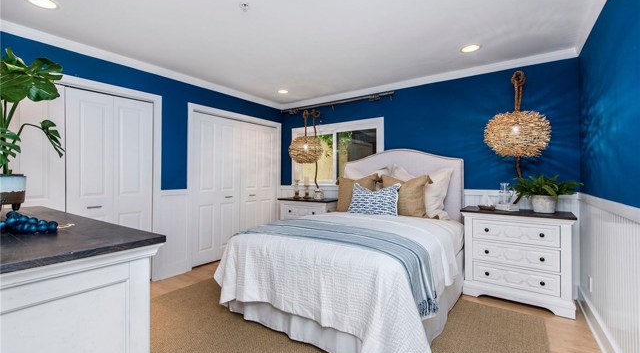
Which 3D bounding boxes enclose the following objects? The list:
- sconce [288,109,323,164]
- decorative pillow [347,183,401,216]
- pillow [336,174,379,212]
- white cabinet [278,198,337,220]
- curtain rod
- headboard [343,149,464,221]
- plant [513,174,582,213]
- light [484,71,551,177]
[{"bbox_3d":[-0.205,-0.620,4.354,0.530,0.850,0.530,0,0,0],"label":"sconce"},{"bbox_3d":[0.663,0.278,3.429,0.610,0.400,0.160,0,-24,35],"label":"decorative pillow"},{"bbox_3d":[0.510,0.228,3.723,0.540,0.500,0.170,0,-20,35],"label":"pillow"},{"bbox_3d":[-0.132,0.768,4.178,0.885,0.855,0.460,0,0,35],"label":"white cabinet"},{"bbox_3d":[0.167,-1.089,4.348,2.020,0.090,0.110,0,0,35],"label":"curtain rod"},{"bbox_3d":[1.026,0.399,3.742,1.580,1.500,0.100,0,0,35],"label":"headboard"},{"bbox_3d":[2.172,0.166,2.738,0.530,0.370,0.430,0,0,35],"label":"plant"},{"bbox_3d":[1.951,-0.527,2.822,0.540,1.070,0.540,0,0,35],"label":"light"}]

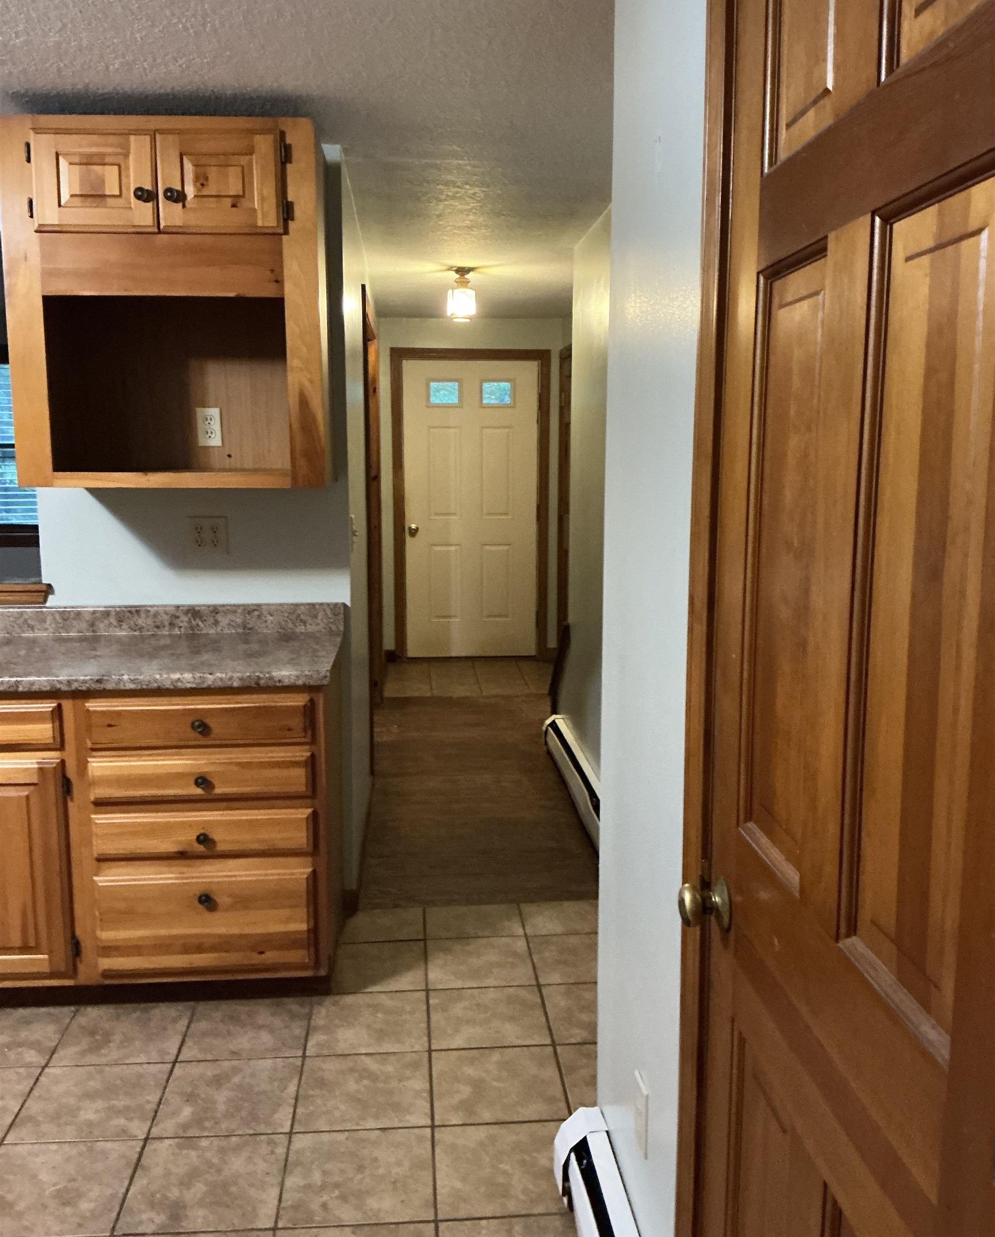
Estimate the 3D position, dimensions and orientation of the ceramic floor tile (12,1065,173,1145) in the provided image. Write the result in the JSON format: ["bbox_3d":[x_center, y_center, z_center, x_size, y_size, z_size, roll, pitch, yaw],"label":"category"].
[{"bbox_3d":[-0.932,1.122,2.482,0.305,0.010,0.294,-1,9,-5],"label":"ceramic floor tile"}]

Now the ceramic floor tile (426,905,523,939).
[{"bbox_3d":[-0.074,0.969,3.419,0.305,0.010,0.245,-1,9,-5],"label":"ceramic floor tile"}]

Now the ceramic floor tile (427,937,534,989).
[{"bbox_3d":[-0.051,1.014,3.148,0.305,0.010,0.294,-1,9,-5],"label":"ceramic floor tile"}]

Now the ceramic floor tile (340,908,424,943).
[{"bbox_3d":[-0.359,0.954,3.323,0.270,0.010,0.245,-1,8,-5],"label":"ceramic floor tile"}]

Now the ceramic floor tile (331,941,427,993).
[{"bbox_3d":[-0.351,1.017,3.123,0.285,0.010,0.294,-1,9,-5],"label":"ceramic floor tile"}]

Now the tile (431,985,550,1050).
[{"bbox_3d":[-0.026,1.035,2.781,0.298,0.010,0.298,-1,8,-5],"label":"tile"}]

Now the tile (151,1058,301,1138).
[{"bbox_3d":[-0.622,1.118,2.508,0.305,0.010,0.294,-1,9,-5],"label":"tile"}]

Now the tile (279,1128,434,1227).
[{"bbox_3d":[-0.287,1.163,2.239,0.305,0.010,0.294,-1,9,-5],"label":"tile"}]

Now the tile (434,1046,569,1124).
[{"bbox_3d":[-0.001,1.111,2.559,0.305,0.010,0.294,-1,9,-5],"label":"tile"}]

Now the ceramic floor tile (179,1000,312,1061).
[{"bbox_3d":[-0.627,1.041,2.733,0.298,0.010,0.298,-1,8,-5],"label":"ceramic floor tile"}]

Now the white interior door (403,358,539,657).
[{"bbox_3d":[-0.180,-0.737,7.423,0.914,2.032,0.045,-1,8,-5],"label":"white interior door"}]

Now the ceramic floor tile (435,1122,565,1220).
[{"bbox_3d":[0.022,1.123,2.187,0.298,0.010,0.298,-1,8,-5],"label":"ceramic floor tile"}]

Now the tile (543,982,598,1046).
[{"bbox_3d":[0.284,1.059,2.879,0.305,0.010,0.294,-1,9,-5],"label":"tile"}]

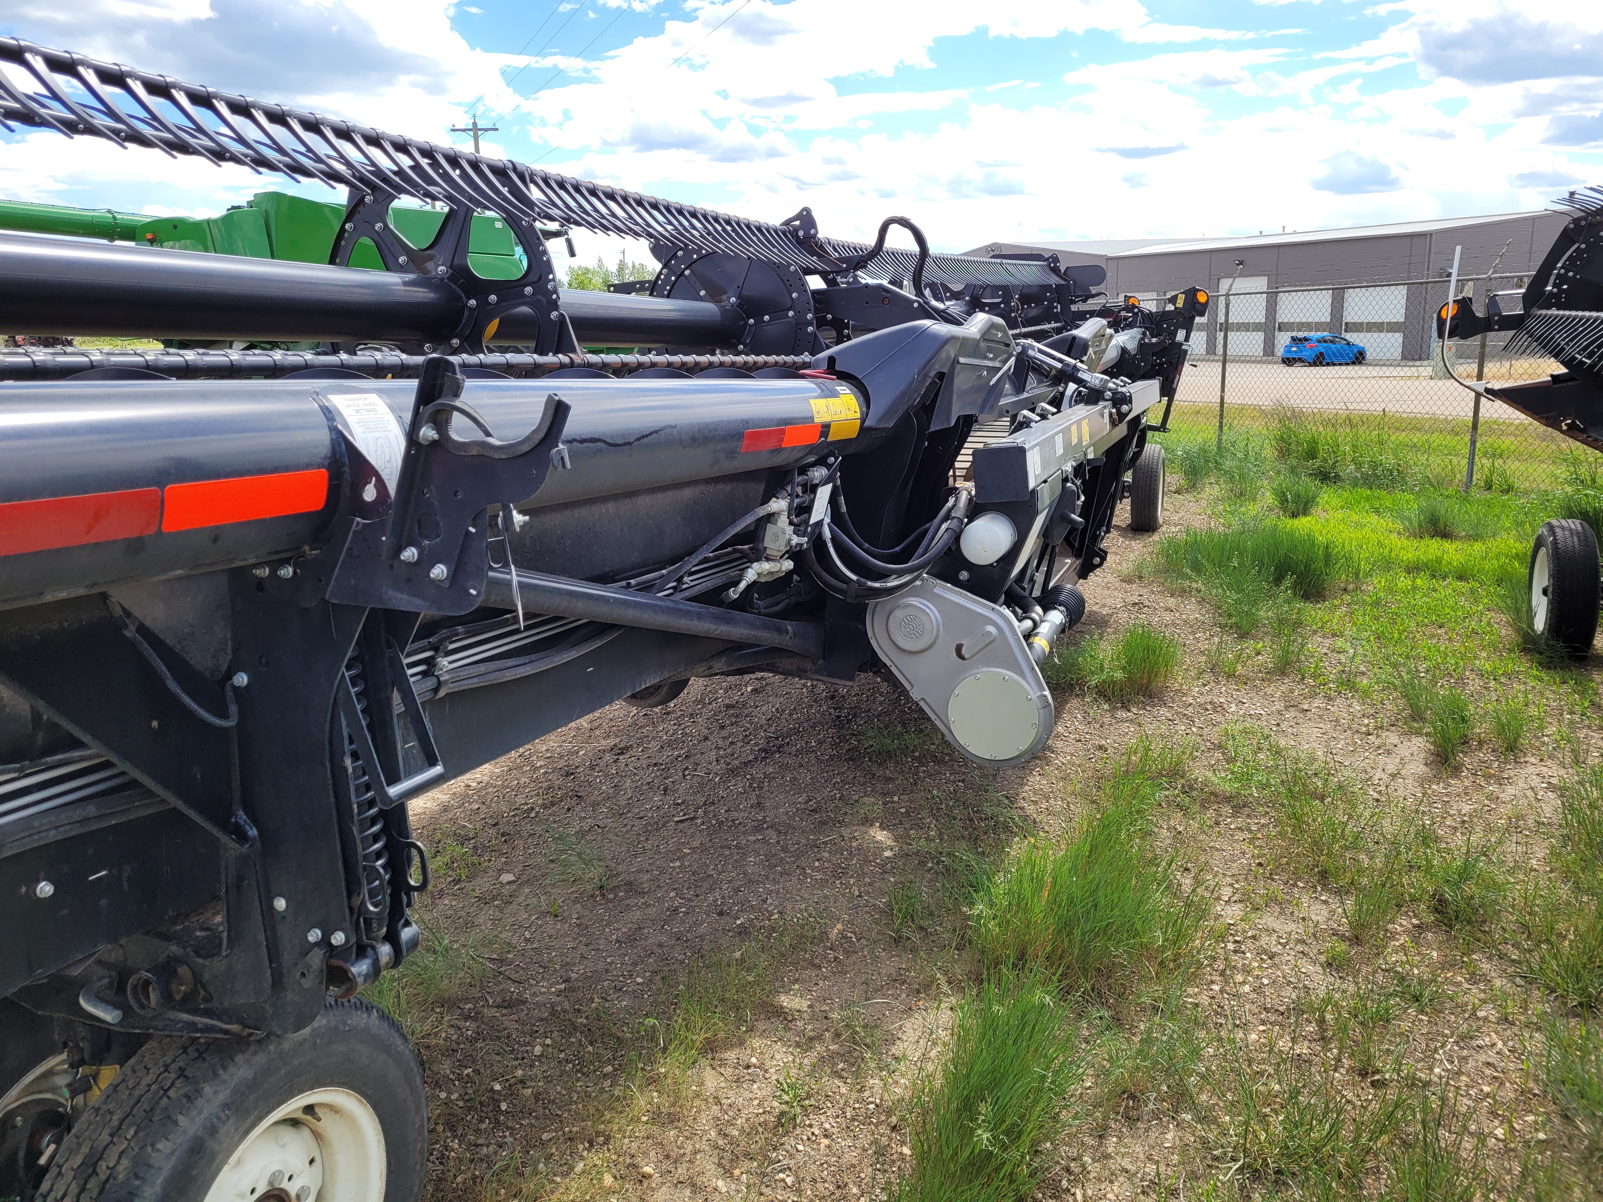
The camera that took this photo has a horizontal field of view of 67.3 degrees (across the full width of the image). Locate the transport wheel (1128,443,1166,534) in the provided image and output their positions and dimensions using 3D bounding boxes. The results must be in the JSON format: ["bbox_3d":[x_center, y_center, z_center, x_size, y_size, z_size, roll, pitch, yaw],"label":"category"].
[{"bbox_3d":[2.706,-0.880,9.400,0.215,0.695,0.695,3,14,20],"label":"transport wheel"}]

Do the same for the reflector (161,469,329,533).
[{"bbox_3d":[-0.610,-0.113,1.332,0.005,0.051,0.229,18,16,18],"label":"reflector"}]

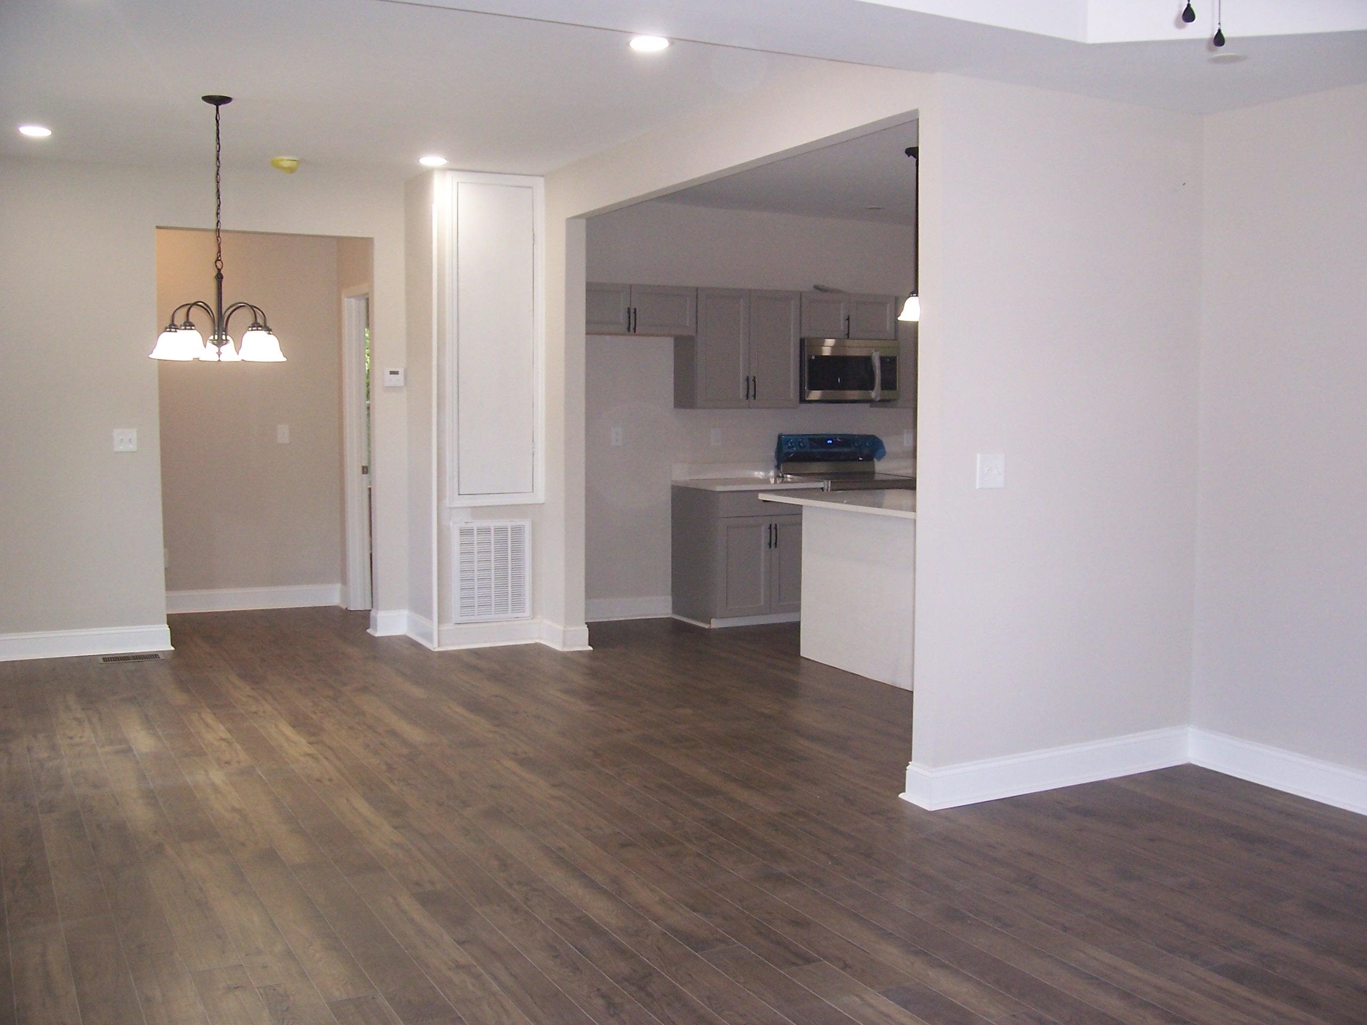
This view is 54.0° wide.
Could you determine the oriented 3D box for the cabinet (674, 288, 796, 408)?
[{"bbox_3d":[0.355,-1.063,8.797,0.766,0.759,0.324,-2,5,-27],"label":"cabinet"}]

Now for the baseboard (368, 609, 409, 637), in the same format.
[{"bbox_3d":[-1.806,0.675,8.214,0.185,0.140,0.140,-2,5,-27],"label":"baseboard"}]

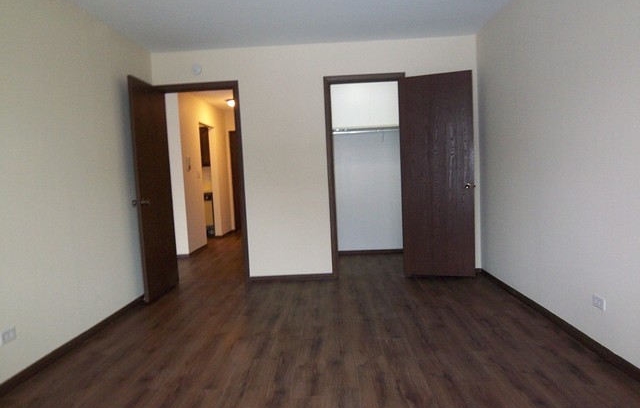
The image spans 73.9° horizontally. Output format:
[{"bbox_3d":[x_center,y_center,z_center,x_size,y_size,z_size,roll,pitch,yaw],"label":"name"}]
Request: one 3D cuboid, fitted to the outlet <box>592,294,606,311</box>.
[{"bbox_3d":[1.604,0.568,2.453,0.010,0.070,0.115,-2,4,2],"label":"outlet"}]

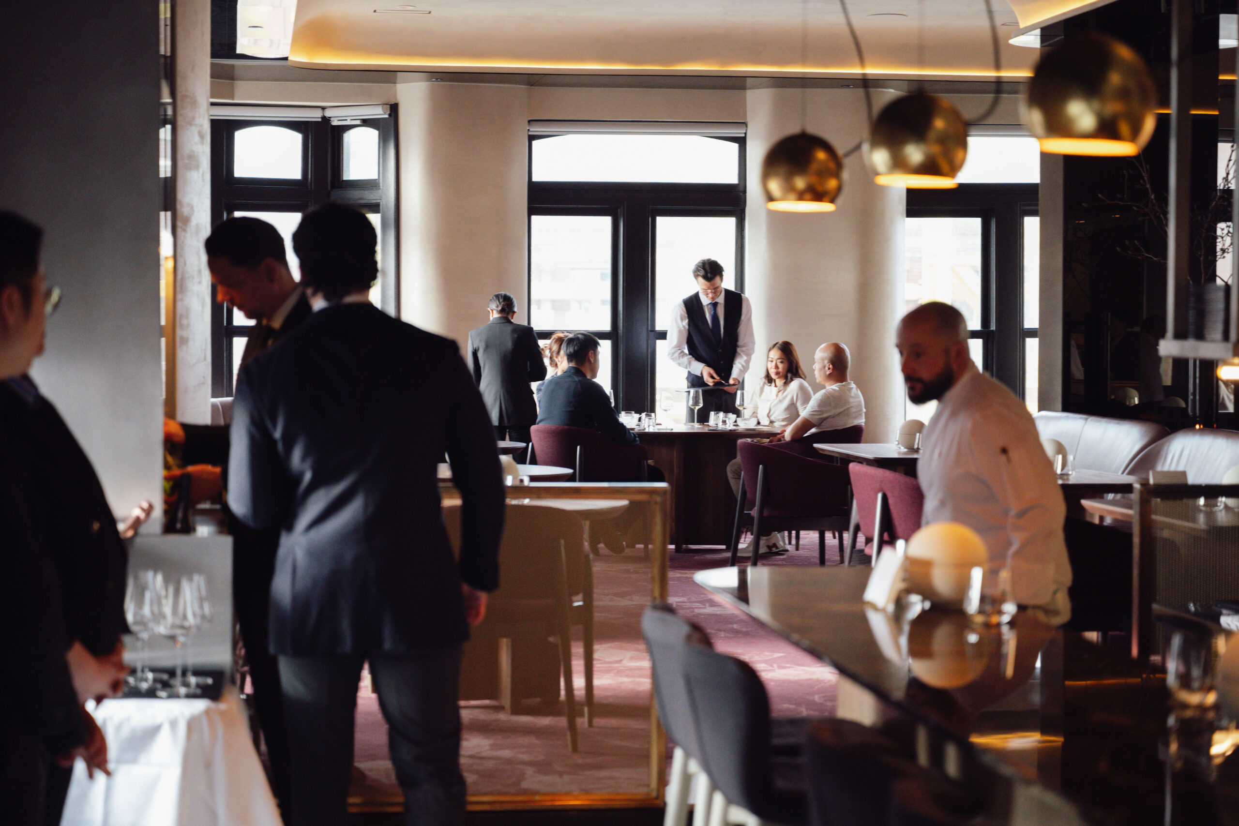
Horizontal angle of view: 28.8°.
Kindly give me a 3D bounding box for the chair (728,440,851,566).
[{"bbox_3d":[0.889,0.545,12.650,0.550,0.800,0.570,0,2,-12],"label":"chair"}]

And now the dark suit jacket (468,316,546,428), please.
[{"bbox_3d":[-0.721,-0.254,15.150,0.520,0.720,0.360,1,2,19],"label":"dark suit jacket"}]

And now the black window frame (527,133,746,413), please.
[{"bbox_3d":[0.123,-0.945,17.000,1.550,2.150,0.130,0,2,-5],"label":"black window frame"}]

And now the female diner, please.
[{"bbox_3d":[0.962,0.181,15.200,0.500,1.290,0.720,2,3,41],"label":"female diner"}]

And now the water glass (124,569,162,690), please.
[{"bbox_3d":[-0.890,0.406,4.500,0.075,0.220,0.075,0,2,0],"label":"water glass"}]

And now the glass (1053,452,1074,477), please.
[{"bbox_3d":[1.953,0.226,10.580,0.086,0.098,0.086,0,2,0],"label":"glass"}]

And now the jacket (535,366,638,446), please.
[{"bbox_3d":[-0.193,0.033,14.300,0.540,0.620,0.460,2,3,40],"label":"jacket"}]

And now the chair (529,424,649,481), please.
[{"bbox_3d":[-0.180,0.464,14.280,0.580,0.800,0.590,-1,3,-35],"label":"chair"}]

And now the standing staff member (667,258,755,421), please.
[{"bbox_3d":[0.602,-0.091,15.850,0.570,1.820,0.420,0,2,-7],"label":"standing staff member"}]

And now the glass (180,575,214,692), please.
[{"bbox_3d":[-0.869,0.444,4.920,0.083,0.222,0.083,0,2,0],"label":"glass"}]

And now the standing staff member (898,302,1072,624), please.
[{"bbox_3d":[0.884,0.477,5.750,0.440,1.480,0.490,-1,3,-29],"label":"standing staff member"}]

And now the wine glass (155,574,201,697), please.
[{"bbox_3d":[-0.878,0.445,4.800,0.083,0.222,0.083,0,2,0],"label":"wine glass"}]

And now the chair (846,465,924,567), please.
[{"bbox_3d":[1.330,0.617,10.650,0.580,0.800,0.590,0,2,-10],"label":"chair"}]

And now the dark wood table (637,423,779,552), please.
[{"bbox_3d":[0.447,0.475,15.150,1.300,0.750,1.300,0,2,-5],"label":"dark wood table"}]

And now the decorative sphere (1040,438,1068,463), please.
[{"bbox_3d":[1.915,0.194,10.720,0.156,0.156,0.156,0,2,0],"label":"decorative sphere"}]

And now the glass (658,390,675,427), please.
[{"bbox_3d":[0.298,-0.028,15.300,0.086,0.232,0.086,0,2,0],"label":"glass"}]

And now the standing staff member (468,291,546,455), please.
[{"bbox_3d":[-0.721,0.026,15.150,0.520,1.600,0.380,1,2,19],"label":"standing staff member"}]

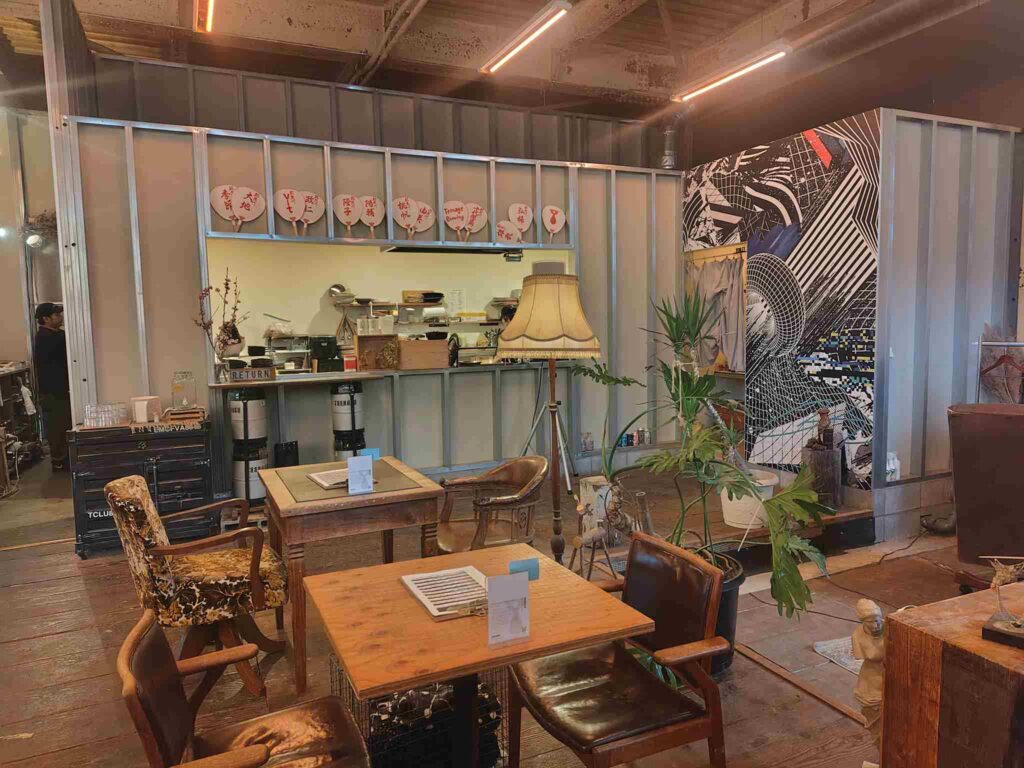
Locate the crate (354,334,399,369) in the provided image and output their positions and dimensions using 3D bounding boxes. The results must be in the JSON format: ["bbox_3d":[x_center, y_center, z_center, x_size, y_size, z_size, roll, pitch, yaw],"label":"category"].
[{"bbox_3d":[-1.134,-0.260,5.652,0.335,0.295,0.220,-3,5,-23],"label":"crate"}]

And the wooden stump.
[{"bbox_3d":[2.407,0.704,5.263,0.298,0.452,0.288,1,6,25],"label":"wooden stump"}]

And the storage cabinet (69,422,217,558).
[{"bbox_3d":[-2.527,0.686,4.727,0.848,0.844,0.390,-3,6,-24],"label":"storage cabinet"}]

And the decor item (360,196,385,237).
[{"bbox_3d":[-1.113,-1.318,5.422,0.214,0.352,0.025,-3,6,-24],"label":"decor item"}]

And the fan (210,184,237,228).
[{"bbox_3d":[-2.087,-1.302,5.051,0.240,0.355,0.020,-16,11,-23],"label":"fan"}]

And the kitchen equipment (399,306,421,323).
[{"bbox_3d":[-1.139,-0.749,7.410,0.238,0.161,0.190,-3,6,-24],"label":"kitchen equipment"}]

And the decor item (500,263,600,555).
[{"bbox_3d":[0.227,0.253,3.857,0.565,1.751,0.565,-1,5,0],"label":"decor item"}]

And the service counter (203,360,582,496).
[{"bbox_3d":[-0.856,0.355,5.822,3.140,0.980,0.460,-3,6,-24],"label":"service counter"}]

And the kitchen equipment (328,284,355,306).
[{"bbox_3d":[-1.795,-0.915,7.080,0.258,0.223,0.260,-3,6,-24],"label":"kitchen equipment"}]

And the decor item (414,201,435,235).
[{"bbox_3d":[-0.770,-1.370,5.650,0.240,0.355,0.020,23,-6,-24],"label":"decor item"}]

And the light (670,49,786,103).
[{"bbox_3d":[1.891,-2.705,5.951,0.110,0.100,1.270,-3,6,-24],"label":"light"}]

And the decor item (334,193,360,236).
[{"bbox_3d":[-1.291,-1.305,5.343,0.213,0.352,0.025,-6,6,-24],"label":"decor item"}]

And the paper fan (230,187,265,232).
[{"bbox_3d":[-1.969,-1.276,5.038,0.230,0.352,0.025,19,-4,-24],"label":"paper fan"}]

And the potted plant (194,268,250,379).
[{"bbox_3d":[-2.054,-0.424,4.837,0.370,0.799,0.330,-3,6,-24],"label":"potted plant"}]

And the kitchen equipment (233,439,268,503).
[{"bbox_3d":[-1.931,0.674,5.023,0.256,0.447,0.256,-3,6,-24],"label":"kitchen equipment"}]

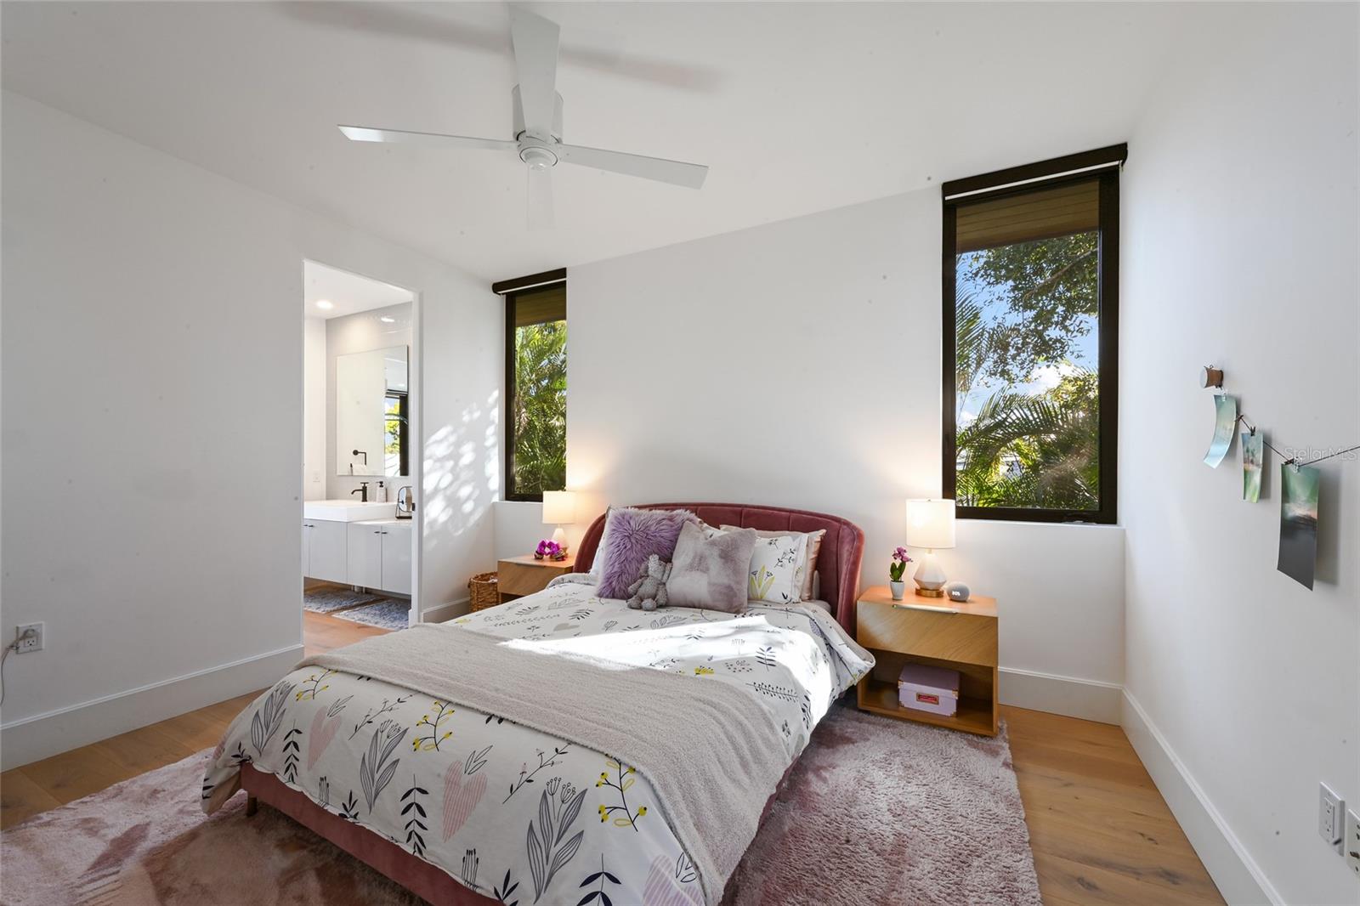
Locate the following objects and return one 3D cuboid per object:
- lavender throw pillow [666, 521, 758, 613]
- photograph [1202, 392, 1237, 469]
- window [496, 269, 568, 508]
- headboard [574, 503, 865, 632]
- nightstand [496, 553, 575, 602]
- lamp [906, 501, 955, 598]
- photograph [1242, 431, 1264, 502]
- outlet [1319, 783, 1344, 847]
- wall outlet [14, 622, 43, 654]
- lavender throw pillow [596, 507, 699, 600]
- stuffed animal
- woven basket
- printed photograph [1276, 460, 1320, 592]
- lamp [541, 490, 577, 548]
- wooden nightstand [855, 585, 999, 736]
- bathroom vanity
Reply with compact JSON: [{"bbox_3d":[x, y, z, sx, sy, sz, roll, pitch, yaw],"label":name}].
[{"bbox_3d":[0.165,0.584,2.716,0.420,0.420,0.150,0,-26,28],"label":"lavender throw pillow"},{"bbox_3d":[1.504,-0.062,1.482,0.035,0.205,0.132,11,5,28],"label":"photograph"},{"bbox_3d":[-1.154,-0.502,4.245,0.760,1.800,0.120,0,-1,28],"label":"window"},{"bbox_3d":[0.171,0.765,3.267,1.820,0.880,0.360,0,-1,28],"label":"headboard"},{"bbox_3d":[-0.934,1.037,3.785,0.605,0.546,0.380,0,-1,28],"label":"nightstand"},{"bbox_3d":[1.300,0.503,2.747,0.237,0.500,0.237,0,-1,28],"label":"lamp"},{"bbox_3d":[1.432,0.036,1.325,0.014,0.172,0.115,0,-1,28],"label":"photograph"},{"bbox_3d":[1.322,0.744,1.075,0.008,0.112,0.072,0,-1,28],"label":"outlet"},{"bbox_3d":[-2.703,0.767,2.198,0.014,0.118,0.072,0,-1,28],"label":"wall outlet"},{"bbox_3d":[-0.200,0.574,2.977,0.480,0.500,0.160,0,-18,16],"label":"lavender throw pillow"},{"bbox_3d":[-0.158,0.674,2.750,0.220,0.265,0.180,0,-1,22],"label":"stuffed animal"},{"bbox_3d":[-1.406,1.148,4.085,0.380,0.370,0.380,0,-1,28],"label":"woven basket"},{"bbox_3d":[1.351,0.155,1.156,0.015,0.250,0.150,0,-1,28],"label":"printed photograph"},{"bbox_3d":[-0.886,0.521,3.901,0.237,0.500,0.237,0,-1,0],"label":"lamp"},{"bbox_3d":[1.256,1.014,2.683,0.605,0.540,0.375,0,-1,28],"label":"wooden nightstand"},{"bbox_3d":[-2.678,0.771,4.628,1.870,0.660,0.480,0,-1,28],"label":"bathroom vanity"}]

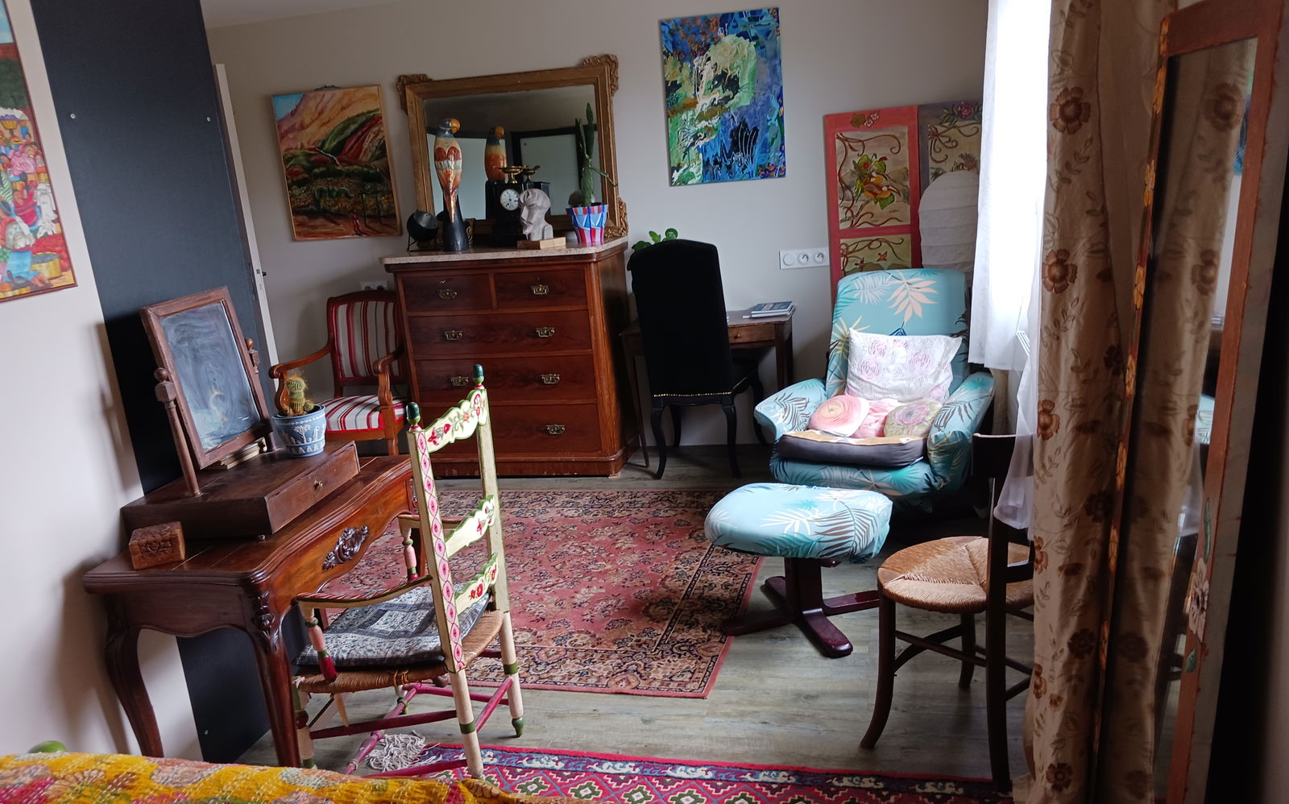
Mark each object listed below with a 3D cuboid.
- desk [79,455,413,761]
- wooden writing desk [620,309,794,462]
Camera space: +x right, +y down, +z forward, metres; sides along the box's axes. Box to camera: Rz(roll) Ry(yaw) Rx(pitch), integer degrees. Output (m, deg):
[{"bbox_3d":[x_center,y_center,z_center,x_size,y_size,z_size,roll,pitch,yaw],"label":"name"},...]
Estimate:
[{"bbox_3d":[-0.842,0.592,2.516,0.434,0.710,0.805,-2,15,14],"label":"desk"},{"bbox_3d":[0.328,-0.061,4.762,0.780,0.670,0.370,-2,14,13],"label":"wooden writing desk"}]

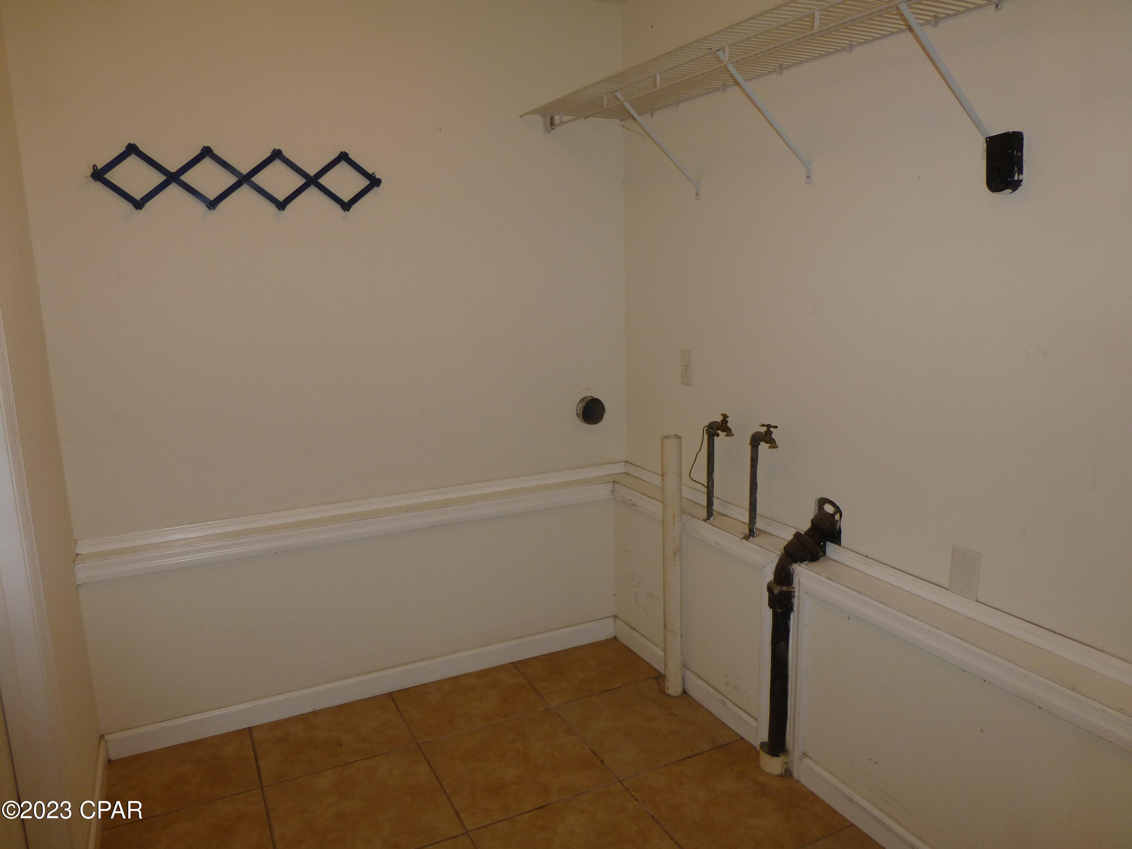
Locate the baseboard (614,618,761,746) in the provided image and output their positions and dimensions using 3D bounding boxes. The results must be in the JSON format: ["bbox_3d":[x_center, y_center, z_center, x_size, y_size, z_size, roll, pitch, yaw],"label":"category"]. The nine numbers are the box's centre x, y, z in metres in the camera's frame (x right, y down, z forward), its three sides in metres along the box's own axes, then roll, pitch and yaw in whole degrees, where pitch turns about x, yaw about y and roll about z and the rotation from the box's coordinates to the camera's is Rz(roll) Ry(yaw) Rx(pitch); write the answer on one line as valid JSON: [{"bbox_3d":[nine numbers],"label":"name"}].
[{"bbox_3d":[0.373,0.827,2.608,0.013,0.084,0.815,-6,12,-26],"label":"baseboard"}]

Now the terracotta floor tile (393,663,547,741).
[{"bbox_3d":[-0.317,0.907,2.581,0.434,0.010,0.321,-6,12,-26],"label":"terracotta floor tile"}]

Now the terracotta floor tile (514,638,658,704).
[{"bbox_3d":[0.069,0.854,2.740,0.428,0.009,0.320,-6,12,-26],"label":"terracotta floor tile"}]

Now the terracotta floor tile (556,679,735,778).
[{"bbox_3d":[0.238,0.915,2.407,0.428,0.009,0.427,-6,12,-26],"label":"terracotta floor tile"}]

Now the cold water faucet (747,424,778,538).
[{"bbox_3d":[0.556,0.164,2.232,0.046,0.340,0.106,-6,12,-26],"label":"cold water faucet"}]

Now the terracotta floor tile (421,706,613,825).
[{"bbox_3d":[-0.147,0.970,2.252,0.434,0.010,0.419,-6,12,-26],"label":"terracotta floor tile"}]

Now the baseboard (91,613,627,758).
[{"bbox_3d":[-0.565,0.850,2.634,1.692,0.087,0.013,-6,12,-26],"label":"baseboard"}]

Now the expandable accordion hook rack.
[{"bbox_3d":[-0.907,-0.695,2.239,0.757,0.167,0.038,-6,12,-26],"label":"expandable accordion hook rack"}]

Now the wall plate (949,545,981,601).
[{"bbox_3d":[0.885,0.333,1.744,0.006,0.114,0.070,-6,12,-26],"label":"wall plate"}]

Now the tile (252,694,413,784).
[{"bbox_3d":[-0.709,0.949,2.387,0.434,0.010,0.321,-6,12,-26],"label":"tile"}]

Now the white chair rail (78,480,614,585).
[{"bbox_3d":[-0.578,0.322,2.498,1.680,0.063,0.020,-6,12,-26],"label":"white chair rail"}]

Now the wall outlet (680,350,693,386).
[{"bbox_3d":[0.389,-0.182,2.544,0.008,0.115,0.071,-6,12,-26],"label":"wall outlet"}]

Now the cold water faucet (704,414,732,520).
[{"bbox_3d":[0.456,0.132,2.335,0.042,0.335,0.119,-6,12,-26],"label":"cold water faucet"}]

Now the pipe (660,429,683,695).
[{"bbox_3d":[0.338,0.457,2.480,0.060,0.863,0.060,-2,13,1],"label":"pipe"}]

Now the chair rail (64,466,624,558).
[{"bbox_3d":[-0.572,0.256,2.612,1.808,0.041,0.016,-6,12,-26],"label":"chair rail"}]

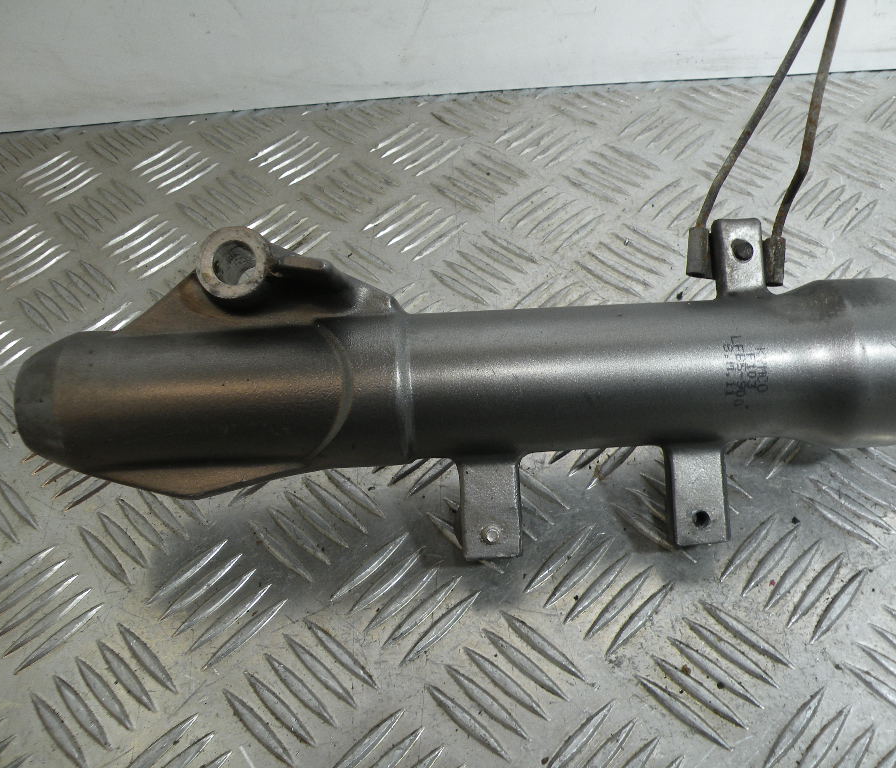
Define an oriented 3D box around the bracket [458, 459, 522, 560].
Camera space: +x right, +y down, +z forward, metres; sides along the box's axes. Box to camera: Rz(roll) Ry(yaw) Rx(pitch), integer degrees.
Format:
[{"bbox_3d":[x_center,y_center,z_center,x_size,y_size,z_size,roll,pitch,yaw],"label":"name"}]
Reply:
[{"bbox_3d":[0.014,0.041,0.260,0.021,0.011,0.031,-3,71,2],"label":"bracket"}]

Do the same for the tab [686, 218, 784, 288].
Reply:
[{"bbox_3d":[0.102,-0.046,0.284,0.032,0.012,0.029,-3,71,2],"label":"tab"}]

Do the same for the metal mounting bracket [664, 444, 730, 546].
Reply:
[{"bbox_3d":[0.081,0.037,0.257,0.021,0.011,0.031,-3,71,2],"label":"metal mounting bracket"}]

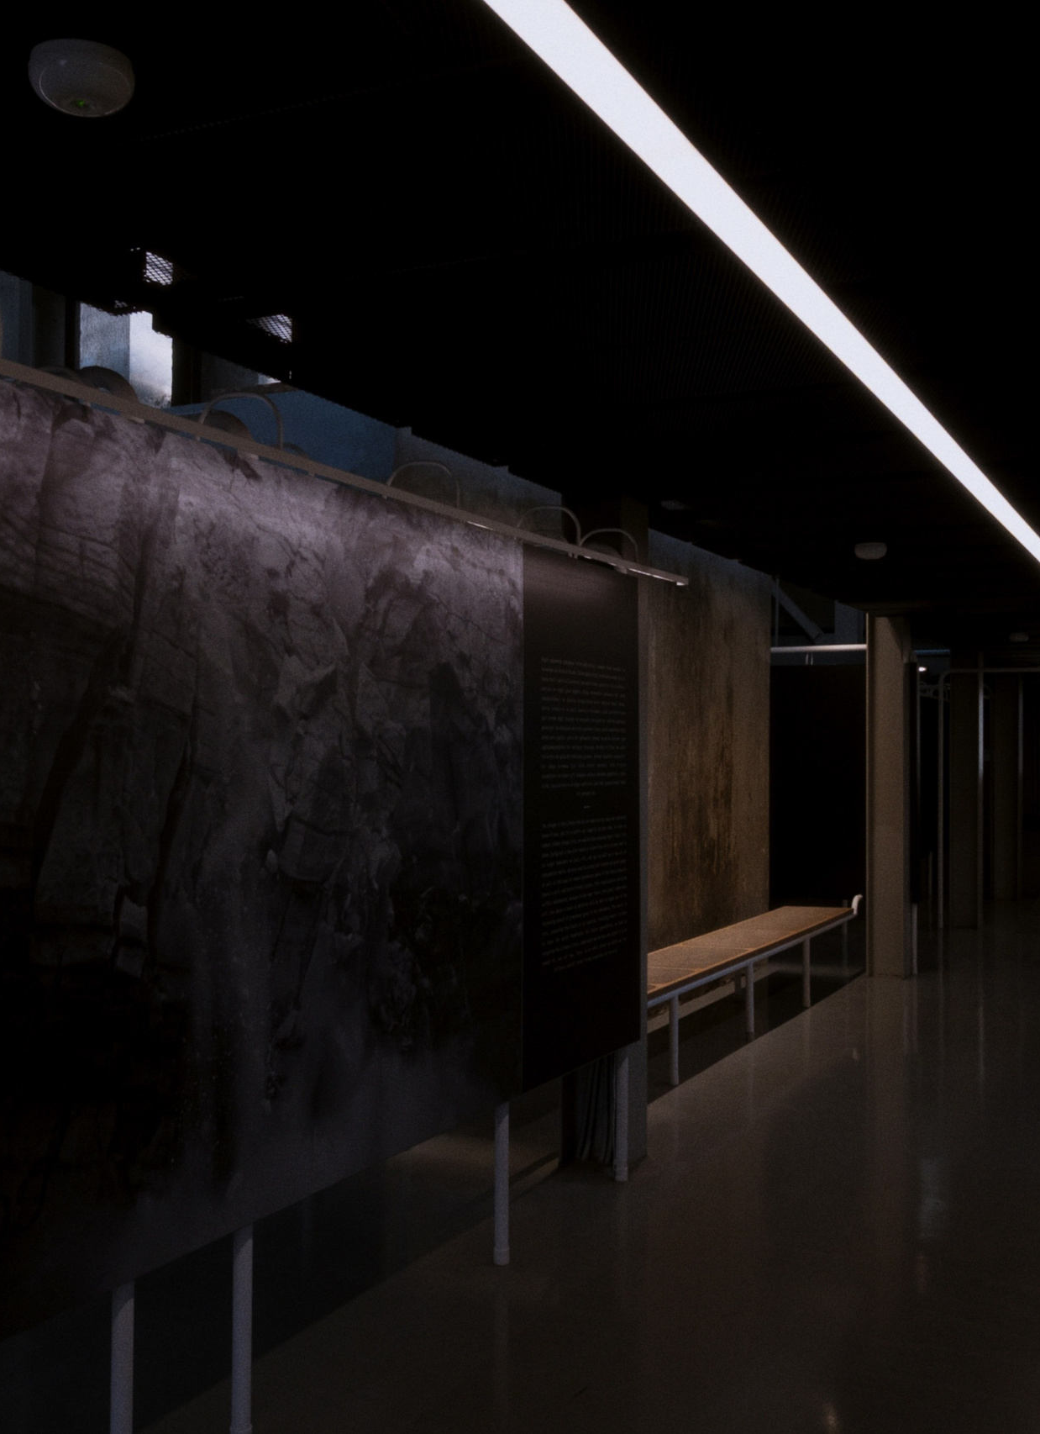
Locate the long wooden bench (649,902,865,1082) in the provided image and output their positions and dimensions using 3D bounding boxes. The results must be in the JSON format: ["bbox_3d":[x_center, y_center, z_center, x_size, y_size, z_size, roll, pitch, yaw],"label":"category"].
[{"bbox_3d":[1.061,1.407,7.618,0.474,0.511,4.262,0,-1,26],"label":"long wooden bench"}]

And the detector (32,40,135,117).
[{"bbox_3d":[-0.597,-0.867,1.967,0.138,0.052,0.138,1,-1,0],"label":"detector"}]

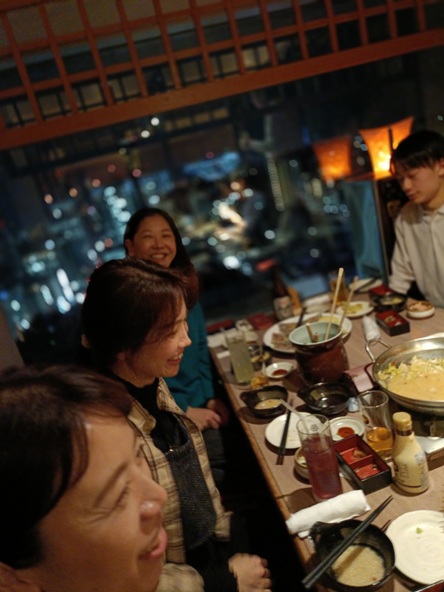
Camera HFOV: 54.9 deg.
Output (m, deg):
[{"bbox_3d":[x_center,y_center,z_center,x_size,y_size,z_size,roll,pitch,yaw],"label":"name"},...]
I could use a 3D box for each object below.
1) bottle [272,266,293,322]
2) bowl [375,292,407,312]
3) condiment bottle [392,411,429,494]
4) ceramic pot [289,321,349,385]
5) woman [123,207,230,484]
[{"bbox_3d":[0.254,-0.014,1.851,0.075,0.250,0.075,-12,17,8],"label":"bottle"},{"bbox_3d":[0.668,0.028,1.705,0.125,0.052,0.120,-14,17,4],"label":"bowl"},{"bbox_3d":[0.373,0.310,0.853,0.067,0.158,0.067,-8,18,21],"label":"condiment bottle"},{"bbox_3d":[0.306,0.184,1.331,0.163,0.152,0.163,-11,17,11],"label":"ceramic pot"},{"bbox_3d":[0.007,0.341,1.625,0.680,1.240,0.500,-2,21,37],"label":"woman"}]

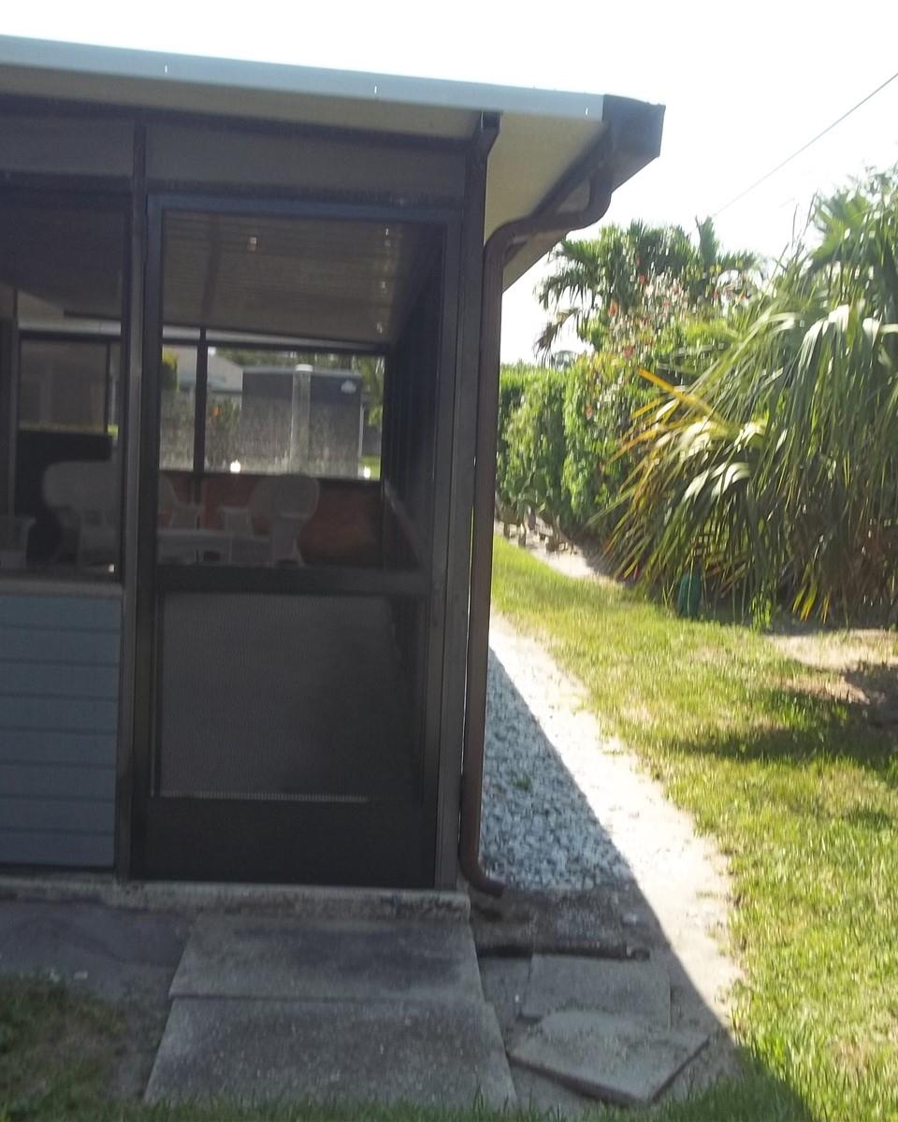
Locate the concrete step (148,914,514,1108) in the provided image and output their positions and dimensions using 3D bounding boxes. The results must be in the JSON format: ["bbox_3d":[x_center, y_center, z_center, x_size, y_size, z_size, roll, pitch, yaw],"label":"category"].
[{"bbox_3d":[-0.304,1.213,3.666,0.838,0.100,1.182,2,5,-4],"label":"concrete step"}]

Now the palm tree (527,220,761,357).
[{"bbox_3d":[2.736,-2.591,20.222,3.300,4.730,3.200,2,5,-4],"label":"palm tree"}]

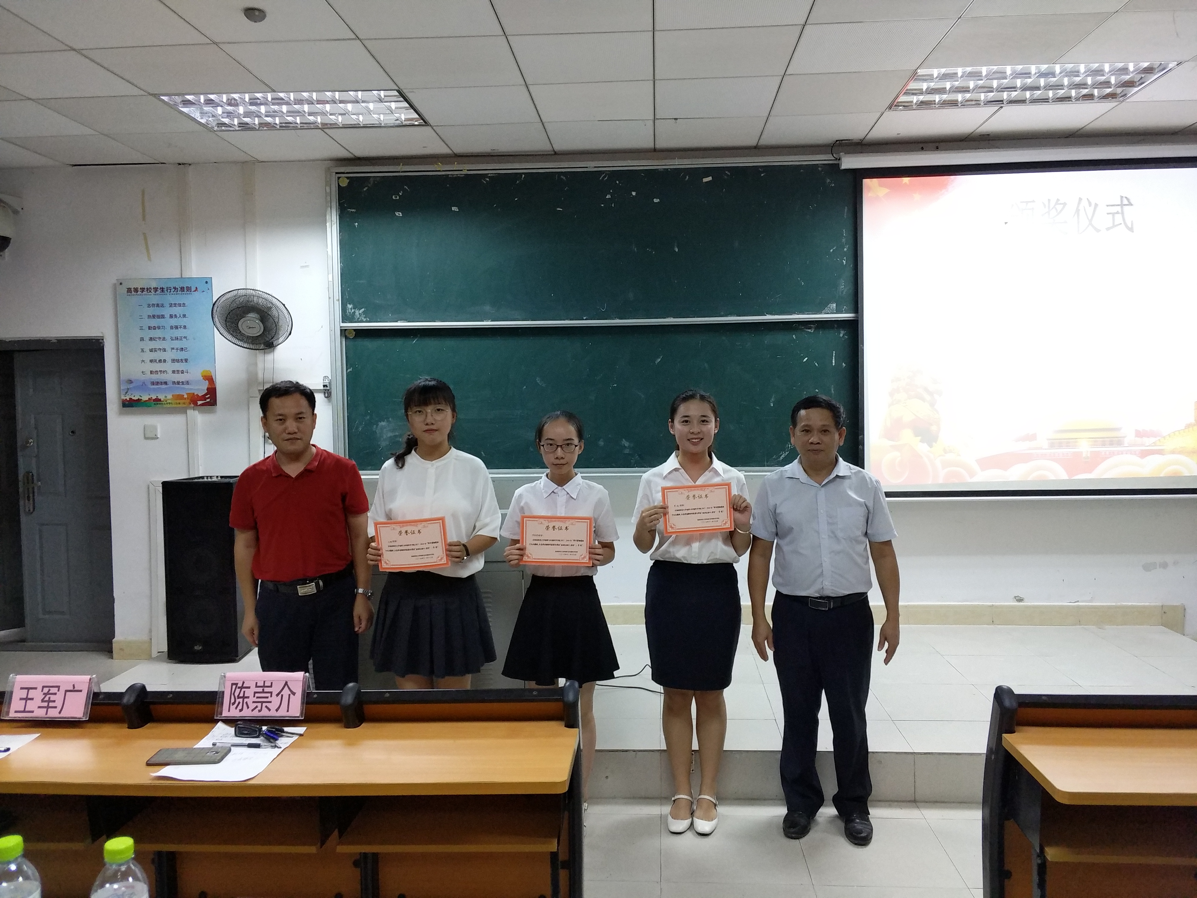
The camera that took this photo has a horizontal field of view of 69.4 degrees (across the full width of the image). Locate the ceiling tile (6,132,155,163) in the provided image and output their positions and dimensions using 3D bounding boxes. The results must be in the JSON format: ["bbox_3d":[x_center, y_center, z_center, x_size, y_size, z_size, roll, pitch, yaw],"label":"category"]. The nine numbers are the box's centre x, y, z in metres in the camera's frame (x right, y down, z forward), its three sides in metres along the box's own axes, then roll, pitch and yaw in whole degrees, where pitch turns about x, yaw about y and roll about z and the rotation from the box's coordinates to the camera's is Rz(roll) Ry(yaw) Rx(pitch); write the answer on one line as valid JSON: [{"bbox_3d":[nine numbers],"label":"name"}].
[{"bbox_3d":[-3.030,-1.778,5.143,0.605,0.020,0.590,0,4,4],"label":"ceiling tile"}]

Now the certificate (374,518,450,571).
[{"bbox_3d":[-0.684,0.350,3.170,0.263,0.185,0.005,-5,5,2],"label":"certificate"}]

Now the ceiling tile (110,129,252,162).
[{"bbox_3d":[-2.456,-1.805,5.171,0.610,0.020,0.582,0,3,3],"label":"ceiling tile"}]

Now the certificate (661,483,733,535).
[{"bbox_3d":[0.366,0.220,3.172,0.256,0.181,0.005,-4,4,-3],"label":"certificate"}]

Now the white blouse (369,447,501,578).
[{"bbox_3d":[-0.615,0.234,3.250,0.490,0.500,0.280,-1,4,0],"label":"white blouse"}]

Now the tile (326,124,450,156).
[{"bbox_3d":[-1.177,-1.762,4.949,0.600,0.020,0.590,0,3,3],"label":"tile"}]

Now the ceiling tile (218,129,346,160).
[{"bbox_3d":[-1.783,-1.757,4.985,0.600,0.020,0.590,0,3,3],"label":"ceiling tile"}]

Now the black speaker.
[{"bbox_3d":[-2.188,0.665,4.950,0.410,0.985,0.420,0,4,7],"label":"black speaker"}]

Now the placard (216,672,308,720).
[{"bbox_3d":[-0.833,0.612,2.173,0.226,0.105,0.090,0,3,3],"label":"placard"}]

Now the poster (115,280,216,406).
[{"bbox_3d":[-2.669,-0.654,5.351,0.607,0.795,0.015,0,3,3],"label":"poster"}]

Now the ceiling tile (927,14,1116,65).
[{"bbox_3d":[1.736,-1.717,3.648,0.600,0.018,0.580,0,4,3],"label":"ceiling tile"}]

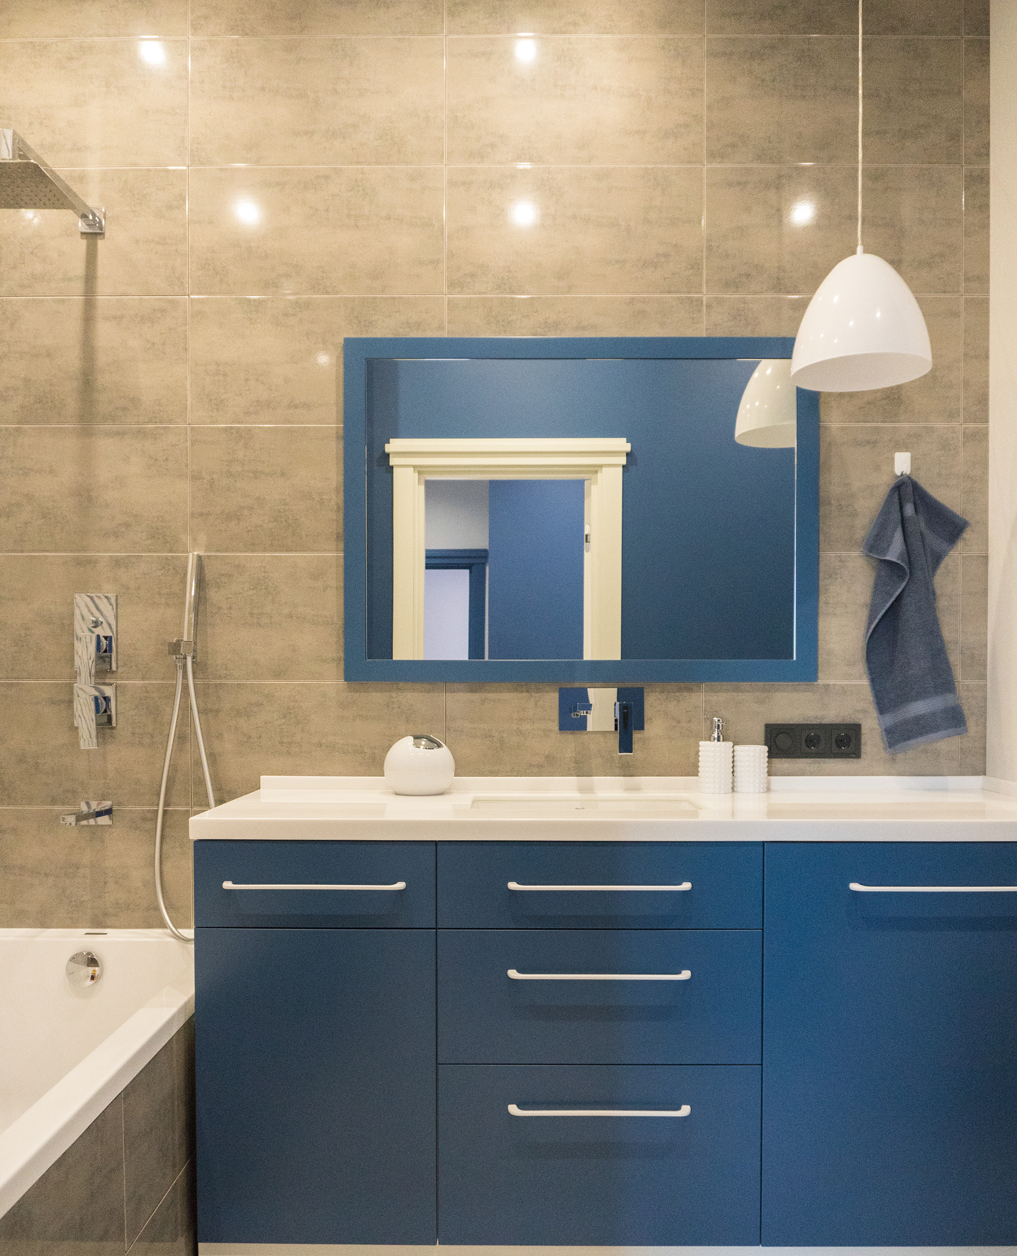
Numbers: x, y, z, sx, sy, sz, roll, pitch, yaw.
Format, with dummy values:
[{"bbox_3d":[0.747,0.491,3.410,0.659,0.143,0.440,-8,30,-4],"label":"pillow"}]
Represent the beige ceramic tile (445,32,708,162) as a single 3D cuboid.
[{"bbox_3d":[0.156,-1.235,2.385,0.605,0.303,0.010,0,0,0],"label":"beige ceramic tile"}]

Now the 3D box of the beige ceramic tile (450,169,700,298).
[{"bbox_3d":[0.155,-0.923,2.373,0.599,0.301,0.015,0,0,0],"label":"beige ceramic tile"}]

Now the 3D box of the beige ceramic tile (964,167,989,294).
[{"bbox_3d":[1.090,-0.925,2.374,0.062,0.297,0.012,0,1,0],"label":"beige ceramic tile"}]

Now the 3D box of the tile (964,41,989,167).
[{"bbox_3d":[1.089,-1.224,2.369,0.063,0.297,0.012,0,1,0],"label":"tile"}]

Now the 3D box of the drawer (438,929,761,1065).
[{"bbox_3d":[0.166,0.670,2.055,0.592,0.247,0.420,0,0,0],"label":"drawer"}]

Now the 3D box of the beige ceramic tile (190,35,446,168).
[{"bbox_3d":[-0.447,-1.232,2.385,0.599,0.303,0.010,0,0,0],"label":"beige ceramic tile"}]

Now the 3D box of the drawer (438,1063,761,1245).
[{"bbox_3d":[0.167,0.961,2.045,0.590,0.332,0.380,0,0,0],"label":"drawer"}]

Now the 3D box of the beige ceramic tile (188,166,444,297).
[{"bbox_3d":[-0.447,-0.928,2.385,0.600,0.300,0.012,0,1,0],"label":"beige ceramic tile"}]

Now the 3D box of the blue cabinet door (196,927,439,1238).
[{"bbox_3d":[-0.351,0.836,2.045,0.440,0.575,0.380,0,0,0],"label":"blue cabinet door"}]

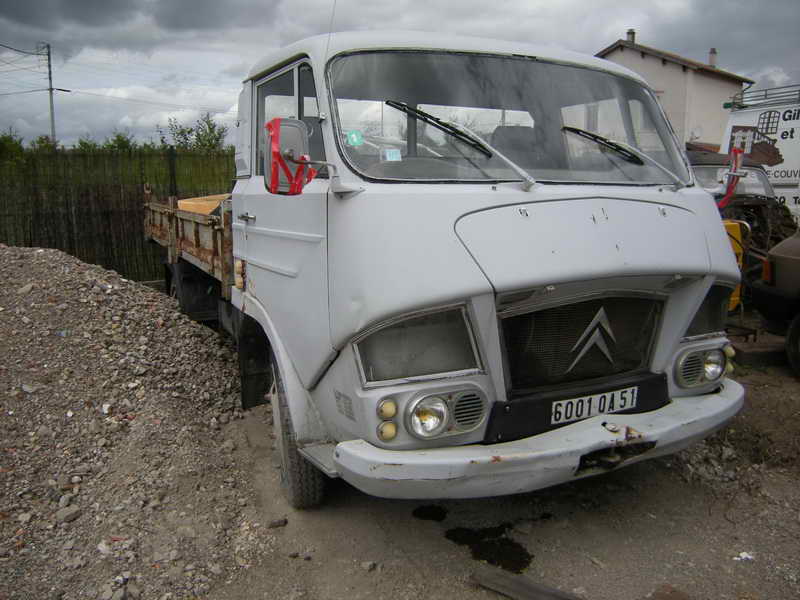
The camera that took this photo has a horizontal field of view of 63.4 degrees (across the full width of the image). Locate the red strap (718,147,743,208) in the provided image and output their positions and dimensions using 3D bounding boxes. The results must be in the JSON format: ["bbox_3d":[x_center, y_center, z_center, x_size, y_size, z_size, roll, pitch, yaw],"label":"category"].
[{"bbox_3d":[1.689,-0.616,3.307,0.100,0.310,0.090,-5,12,-28],"label":"red strap"}]

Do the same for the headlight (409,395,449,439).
[{"bbox_3d":[0.088,0.408,2.292,0.157,0.157,0.085,-5,12,-28],"label":"headlight"}]

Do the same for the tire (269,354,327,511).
[{"bbox_3d":[-0.476,0.573,3.131,0.210,0.910,0.910,-2,11,-14],"label":"tire"}]

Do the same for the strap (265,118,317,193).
[{"bbox_3d":[-0.363,-0.480,2.163,0.165,0.255,0.095,-5,12,-28],"label":"strap"}]

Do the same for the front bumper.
[{"bbox_3d":[0.770,0.559,2.699,2.140,0.185,0.400,-5,12,-28],"label":"front bumper"}]

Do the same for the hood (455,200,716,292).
[{"bbox_3d":[0.807,-0.232,2.514,1.320,0.330,0.200,-5,12,-28],"label":"hood"}]

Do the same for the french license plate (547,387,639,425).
[{"bbox_3d":[0.797,0.425,2.630,0.468,0.093,0.015,-5,12,-28],"label":"french license plate"}]

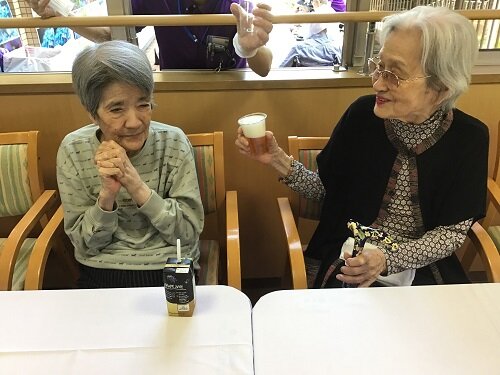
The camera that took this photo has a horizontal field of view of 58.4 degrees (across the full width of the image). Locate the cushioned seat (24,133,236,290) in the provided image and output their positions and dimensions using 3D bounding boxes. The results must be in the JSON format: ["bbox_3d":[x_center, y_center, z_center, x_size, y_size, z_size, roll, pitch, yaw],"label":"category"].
[{"bbox_3d":[-0.302,0.278,1.474,0.560,0.810,0.570,-2,24,-2],"label":"cushioned seat"}]

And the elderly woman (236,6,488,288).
[{"bbox_3d":[0.267,0.151,1.251,0.600,1.210,0.620,3,24,7],"label":"elderly woman"}]

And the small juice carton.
[{"bbox_3d":[-0.129,0.186,0.837,0.048,0.100,0.039,0,24,2],"label":"small juice carton"}]

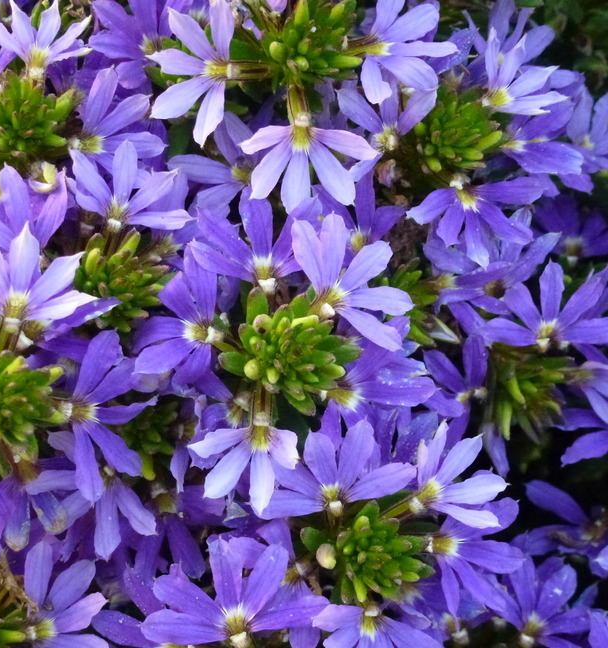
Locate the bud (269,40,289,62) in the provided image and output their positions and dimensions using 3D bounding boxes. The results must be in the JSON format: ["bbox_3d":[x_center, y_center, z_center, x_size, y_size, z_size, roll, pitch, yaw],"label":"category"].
[{"bbox_3d":[-0.005,-0.057,0.310,0.004,0.005,0.004,-7,40,6],"label":"bud"}]

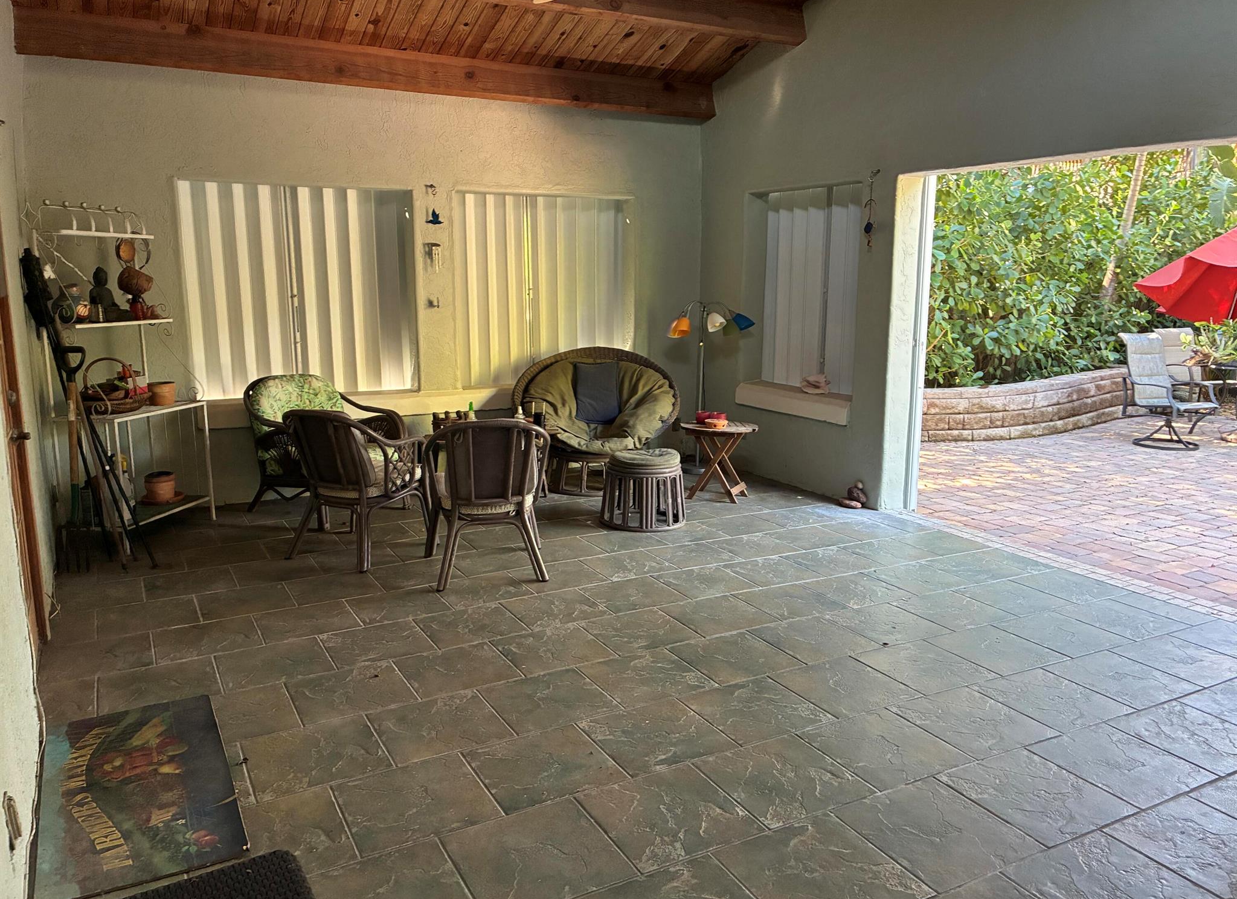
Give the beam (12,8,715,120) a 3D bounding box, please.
[{"bbox_3d":[-1.305,-2.499,6.168,4.570,0.240,0.170,-6,12,-28],"label":"beam"}]

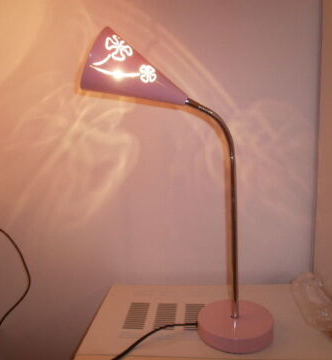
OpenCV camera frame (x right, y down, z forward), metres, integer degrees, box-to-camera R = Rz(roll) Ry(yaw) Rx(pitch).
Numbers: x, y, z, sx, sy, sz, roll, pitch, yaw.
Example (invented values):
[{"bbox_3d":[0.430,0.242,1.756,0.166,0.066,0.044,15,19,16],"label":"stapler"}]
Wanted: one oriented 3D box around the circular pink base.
[{"bbox_3d":[0.126,0.261,0.655,0.133,0.026,0.133,-2,11,8],"label":"circular pink base"}]

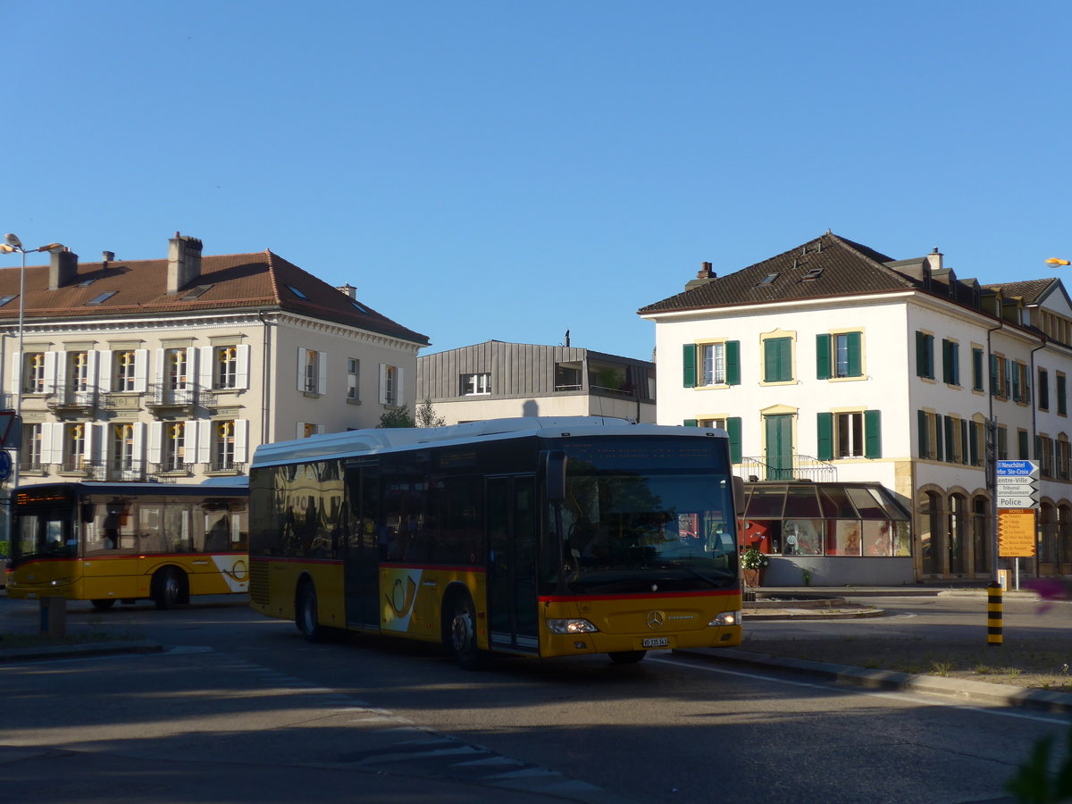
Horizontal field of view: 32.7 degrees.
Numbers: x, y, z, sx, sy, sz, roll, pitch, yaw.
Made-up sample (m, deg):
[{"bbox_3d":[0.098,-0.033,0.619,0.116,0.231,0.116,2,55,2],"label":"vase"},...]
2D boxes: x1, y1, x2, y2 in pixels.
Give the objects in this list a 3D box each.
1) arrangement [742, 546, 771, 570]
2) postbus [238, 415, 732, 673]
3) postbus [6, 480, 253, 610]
[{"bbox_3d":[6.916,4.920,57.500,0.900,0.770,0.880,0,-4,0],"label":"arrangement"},{"bbox_3d":[-1.160,1.880,25.245,2.550,3.080,11.950,1,-4,-25],"label":"postbus"},{"bbox_3d":[-6.984,3.273,43.527,2.550,3.020,12.000,-4,-5,38],"label":"postbus"}]

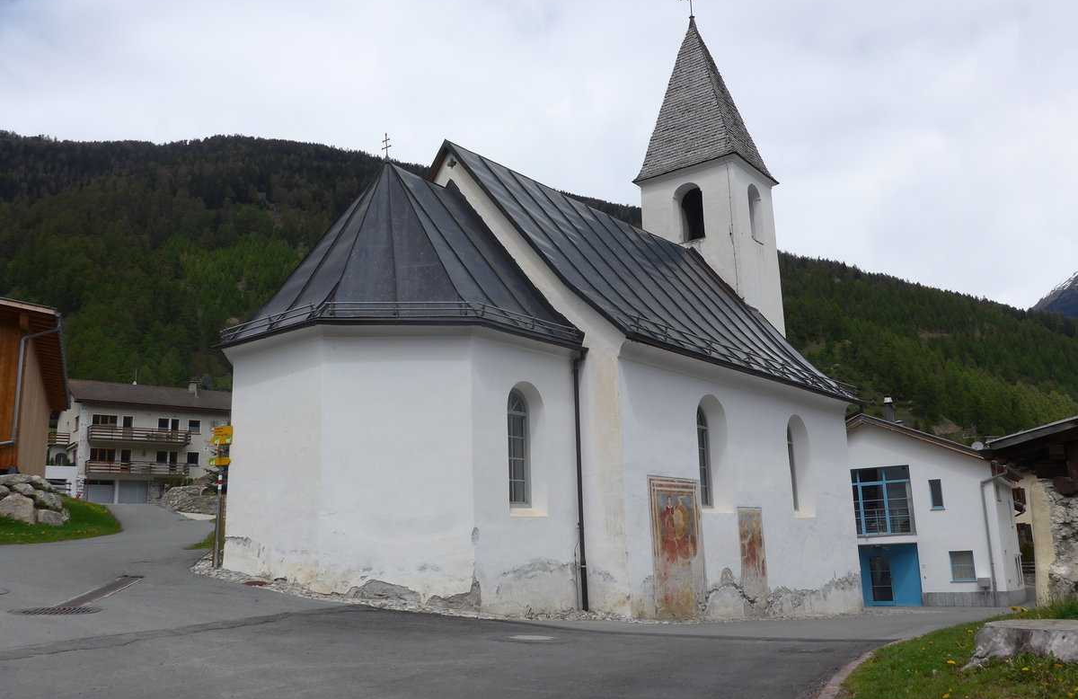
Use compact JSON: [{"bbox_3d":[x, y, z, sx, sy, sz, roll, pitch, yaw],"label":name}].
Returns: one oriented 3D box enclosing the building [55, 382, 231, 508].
[{"bbox_3d":[-35.416,8.604,80.747,13.200,11.044,11.300,8,-16,-35],"label":"building"}]

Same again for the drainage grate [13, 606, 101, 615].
[{"bbox_3d":[-4.339,2.371,8.119,0.820,0.050,0.820,0,-11,0],"label":"drainage grate"}]

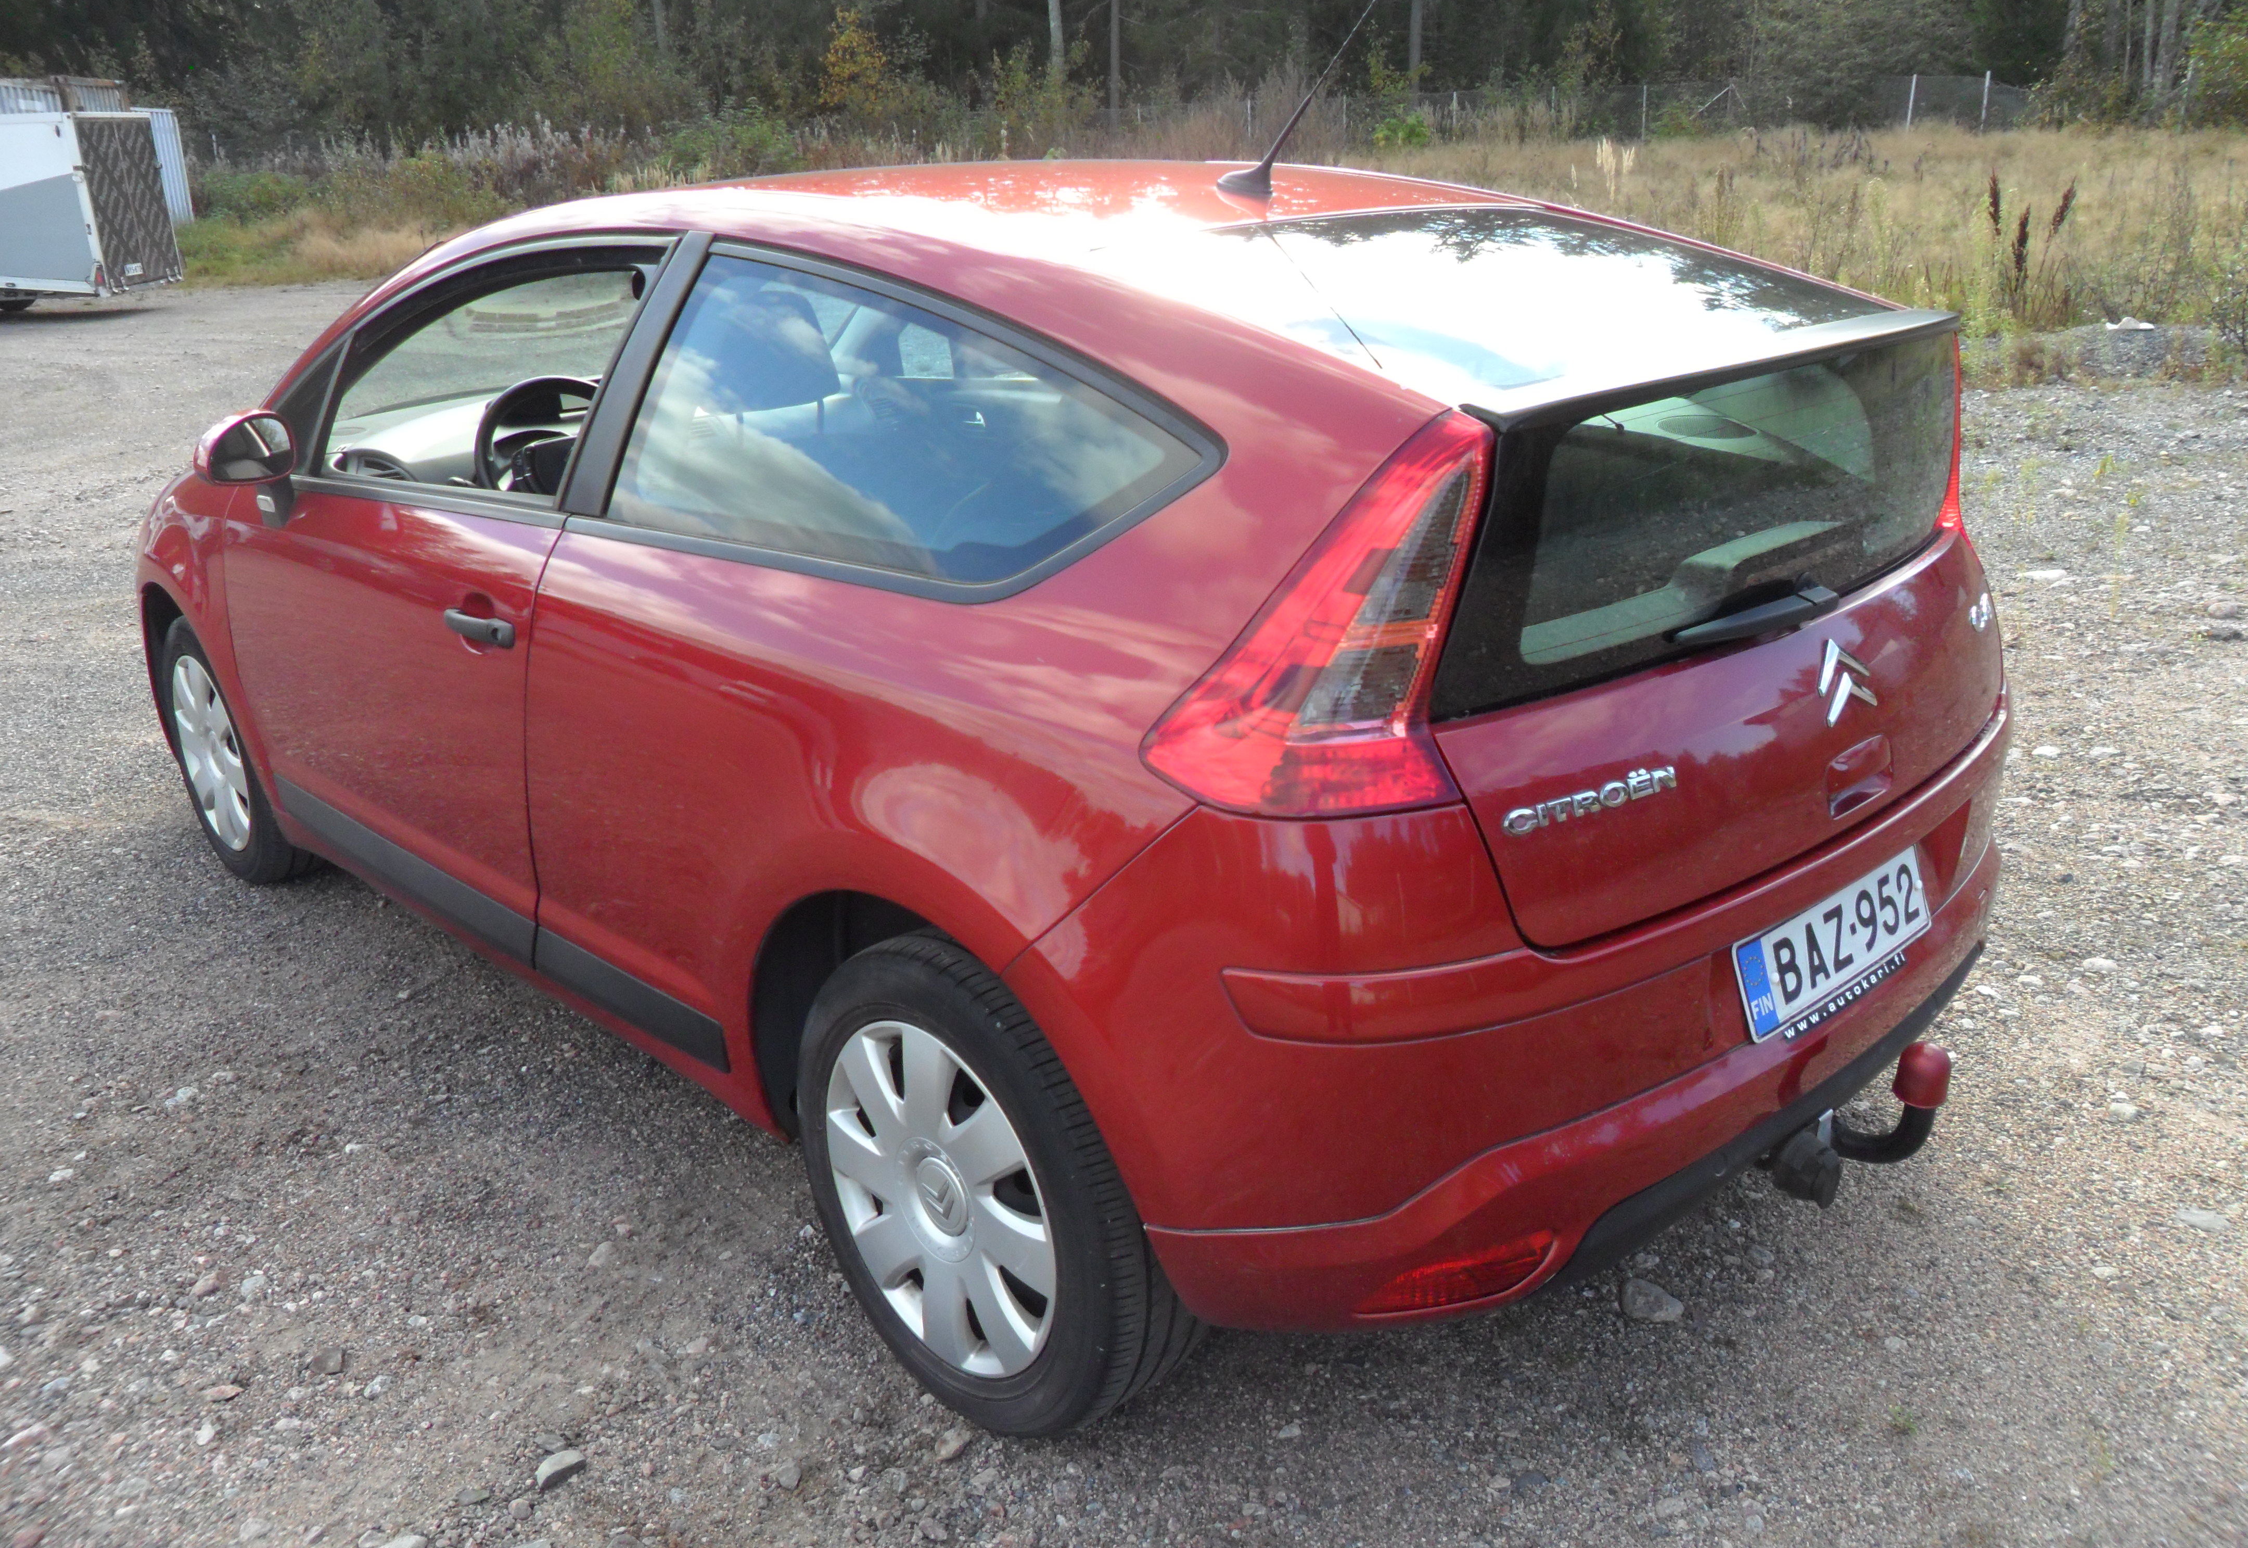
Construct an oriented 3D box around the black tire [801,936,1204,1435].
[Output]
[{"bbox_3d":[-0.155,0.484,2.187,0.210,0.620,0.625,-19,26,-40],"label":"black tire"}]

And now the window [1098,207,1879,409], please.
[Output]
[{"bbox_3d":[0.450,-0.627,2.239,0.980,0.060,0.650,-19,38,-40],"label":"window"}]

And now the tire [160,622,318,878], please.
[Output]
[{"bbox_3d":[-1.964,-0.074,3.981,0.210,0.620,0.625,-19,26,-40],"label":"tire"}]

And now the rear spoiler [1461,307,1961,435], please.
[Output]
[{"bbox_3d":[0.709,-0.475,2.010,1.050,0.055,0.105,-19,26,-40],"label":"rear spoiler"}]

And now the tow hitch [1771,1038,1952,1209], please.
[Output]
[{"bbox_3d":[0.876,0.428,2.132,0.140,0.255,0.200,-19,26,-40],"label":"tow hitch"}]

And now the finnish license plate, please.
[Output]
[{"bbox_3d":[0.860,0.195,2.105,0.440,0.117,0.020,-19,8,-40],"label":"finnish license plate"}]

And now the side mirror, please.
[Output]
[{"bbox_3d":[-1.526,-0.572,3.050,0.100,0.120,0.170,15,25,39],"label":"side mirror"}]

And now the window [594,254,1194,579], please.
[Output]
[{"bbox_3d":[-0.283,-0.421,2.046,1.041,0.374,0.060,17,-1,43],"label":"window"}]

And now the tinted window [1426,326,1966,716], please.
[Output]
[{"bbox_3d":[0.759,-0.319,2.014,1.150,0.290,0.110,-19,12,-40],"label":"tinted window"}]

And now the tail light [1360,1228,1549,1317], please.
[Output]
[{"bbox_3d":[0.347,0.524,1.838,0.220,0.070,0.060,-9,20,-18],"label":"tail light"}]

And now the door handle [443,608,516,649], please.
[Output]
[{"bbox_3d":[-0.975,-0.214,2.642,0.050,0.045,0.215,-19,26,-40],"label":"door handle"}]

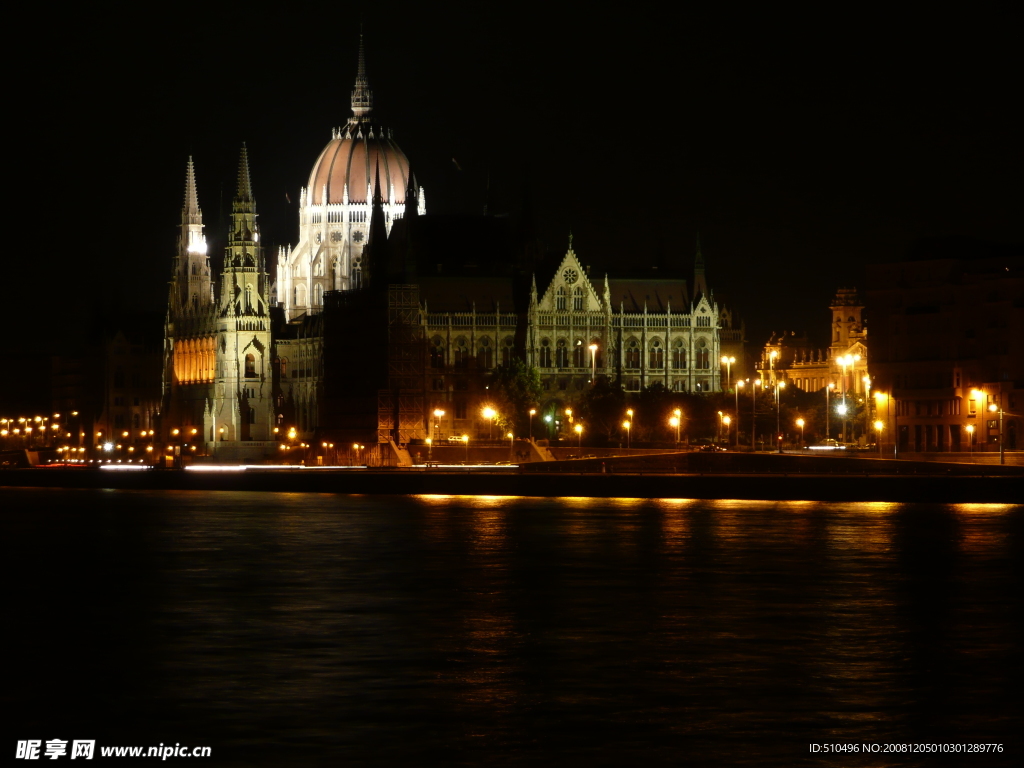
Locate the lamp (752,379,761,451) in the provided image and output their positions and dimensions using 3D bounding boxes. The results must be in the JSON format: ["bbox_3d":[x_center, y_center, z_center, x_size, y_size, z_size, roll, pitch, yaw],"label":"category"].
[{"bbox_3d":[39.360,5.160,670.000,1.280,11.290,0.400,0,-1,-18],"label":"lamp"}]

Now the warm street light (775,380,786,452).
[{"bbox_3d":[43.850,5.370,678.000,1.550,11.390,0.400,0,-1,-18],"label":"warm street light"}]

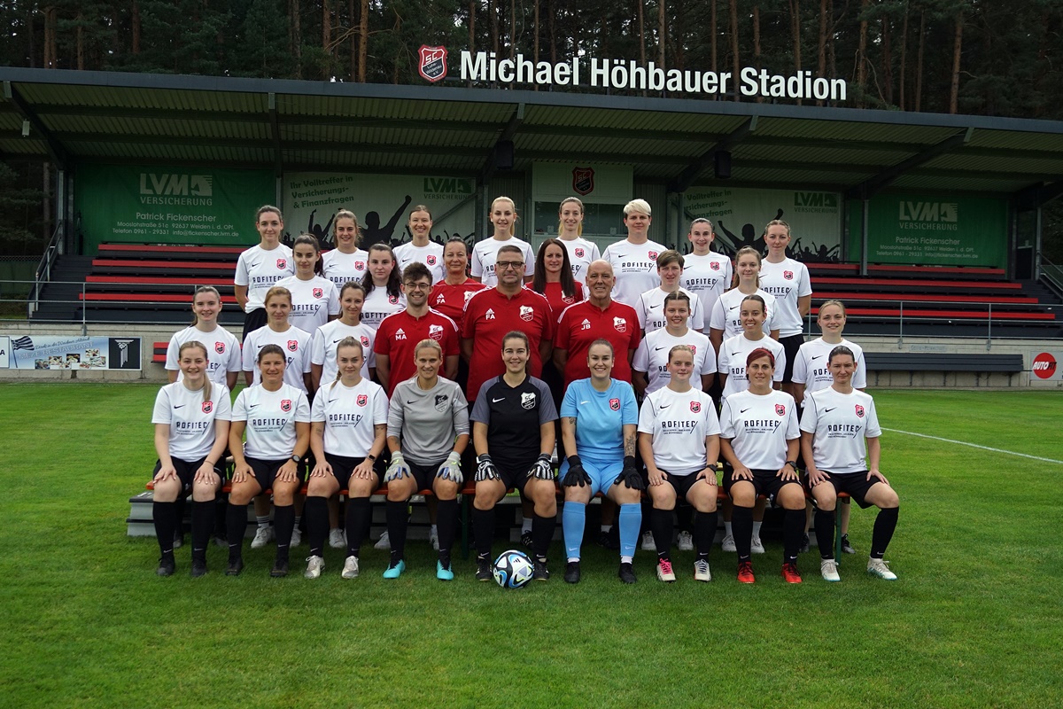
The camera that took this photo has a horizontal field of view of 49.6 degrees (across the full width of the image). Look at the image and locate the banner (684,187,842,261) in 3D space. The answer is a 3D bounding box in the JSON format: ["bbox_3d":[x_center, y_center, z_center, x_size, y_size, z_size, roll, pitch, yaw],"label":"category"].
[{"bbox_3d":[6.655,-3.772,33.682,5.070,2.150,0.050,1,1,-9],"label":"banner"}]

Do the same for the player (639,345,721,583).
[{"bbox_3d":[0.884,0.615,6.860,0.510,1.340,0.720,1,1,1],"label":"player"}]

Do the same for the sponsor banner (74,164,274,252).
[{"bbox_3d":[-10.409,-4.187,33.700,5.650,2.550,0.050,1,1,-10],"label":"sponsor banner"}]

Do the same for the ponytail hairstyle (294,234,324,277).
[{"bbox_3d":[-1.515,-0.678,7.830,0.205,0.300,0.230,1,1,6],"label":"ponytail hairstyle"}]

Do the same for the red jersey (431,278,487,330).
[{"bbox_3d":[-0.506,-0.234,7.700,0.470,0.550,0.280,1,2,-5],"label":"red jersey"}]

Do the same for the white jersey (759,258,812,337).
[{"bbox_3d":[1.759,-0.401,8.150,0.450,0.570,0.260,1,1,3],"label":"white jersey"}]

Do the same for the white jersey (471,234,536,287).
[{"bbox_3d":[-0.207,-0.552,8.106,0.470,0.560,0.260,1,1,0],"label":"white jersey"}]

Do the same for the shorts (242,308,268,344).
[{"bbox_3d":[-1.853,-0.154,8.150,0.400,0.370,0.280,1,1,-10],"label":"shorts"}]

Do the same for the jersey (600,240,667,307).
[{"bbox_3d":[0.753,-0.510,8.226,0.550,0.630,0.290,1,1,3],"label":"jersey"}]

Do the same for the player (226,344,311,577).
[{"bbox_3d":[-1.560,0.589,6.840,0.500,1.310,0.720,1,1,-5],"label":"player"}]

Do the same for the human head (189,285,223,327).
[{"bbox_3d":[-2.081,-0.306,7.360,0.190,0.260,0.230,0,2,-12],"label":"human head"}]

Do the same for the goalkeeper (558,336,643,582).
[{"bbox_3d":[0.407,0.598,6.830,0.500,1.360,0.730,1,1,0],"label":"goalkeeper"}]

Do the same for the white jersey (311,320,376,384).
[{"bbox_3d":[-1.182,0.031,7.300,0.430,0.500,0.270,0,2,-22],"label":"white jersey"}]

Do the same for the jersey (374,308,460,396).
[{"bbox_3d":[-0.761,0.033,7.587,0.570,0.690,0.290,1,1,-3],"label":"jersey"}]

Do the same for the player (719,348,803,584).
[{"bbox_3d":[1.344,0.625,6.730,0.480,1.309,0.680,1,2,6],"label":"player"}]

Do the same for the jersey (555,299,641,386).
[{"bbox_3d":[0.434,-0.021,7.587,0.580,0.710,0.310,1,1,0],"label":"jersey"}]

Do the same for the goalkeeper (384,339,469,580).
[{"bbox_3d":[-0.609,0.585,6.680,0.500,1.331,0.680,1,2,-2],"label":"goalkeeper"}]

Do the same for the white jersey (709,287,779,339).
[{"bbox_3d":[1.448,-0.178,7.860,0.450,0.570,0.270,1,1,0],"label":"white jersey"}]

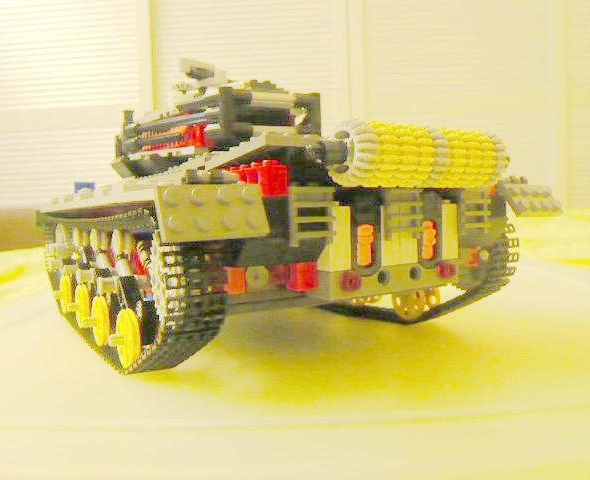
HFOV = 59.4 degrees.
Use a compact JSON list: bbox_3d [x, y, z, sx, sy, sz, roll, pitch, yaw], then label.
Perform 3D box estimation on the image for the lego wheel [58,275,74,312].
[{"bbox_3d":[-0.150,0.036,0.341,0.005,0.024,0.024,-4,5,-32],"label":"lego wheel"}]

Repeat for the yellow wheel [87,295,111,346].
[{"bbox_3d":[-0.096,0.039,0.255,0.005,0.024,0.024,-4,5,-32],"label":"yellow wheel"}]

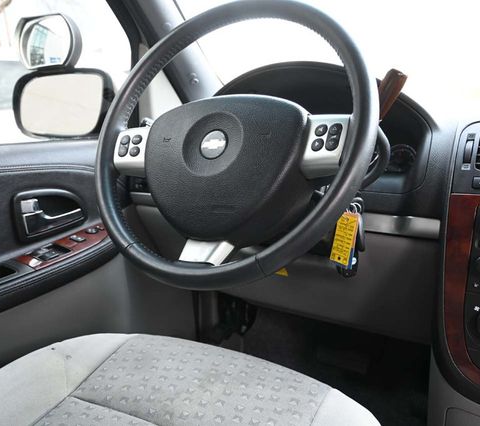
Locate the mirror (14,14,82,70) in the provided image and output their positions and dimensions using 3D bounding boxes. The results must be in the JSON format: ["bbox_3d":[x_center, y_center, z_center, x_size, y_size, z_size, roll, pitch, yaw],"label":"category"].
[{"bbox_3d":[-0.418,-0.372,1.050,0.120,0.110,0.055,2,12,15],"label":"mirror"}]

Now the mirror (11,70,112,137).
[{"bbox_3d":[-0.394,-0.244,1.085,0.225,0.150,0.100,2,12,15],"label":"mirror"}]

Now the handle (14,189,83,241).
[{"bbox_3d":[-0.325,0.003,0.820,0.030,0.075,0.132,6,13,30],"label":"handle"}]

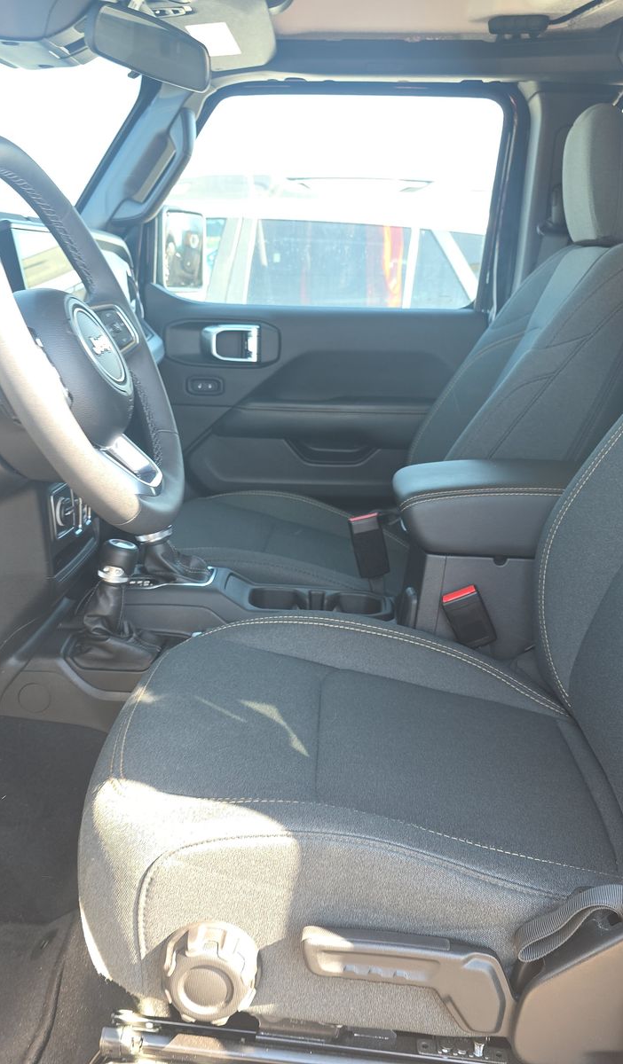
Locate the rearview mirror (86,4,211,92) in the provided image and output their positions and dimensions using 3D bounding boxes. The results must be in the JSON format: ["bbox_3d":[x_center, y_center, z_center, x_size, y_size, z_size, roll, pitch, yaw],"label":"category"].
[{"bbox_3d":[-0.201,-0.591,1.156,0.036,0.064,0.240,19,19,19],"label":"rearview mirror"}]

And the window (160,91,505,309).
[{"bbox_3d":[0.024,-0.646,1.860,0.670,0.385,0.030,2,19,2],"label":"window"}]

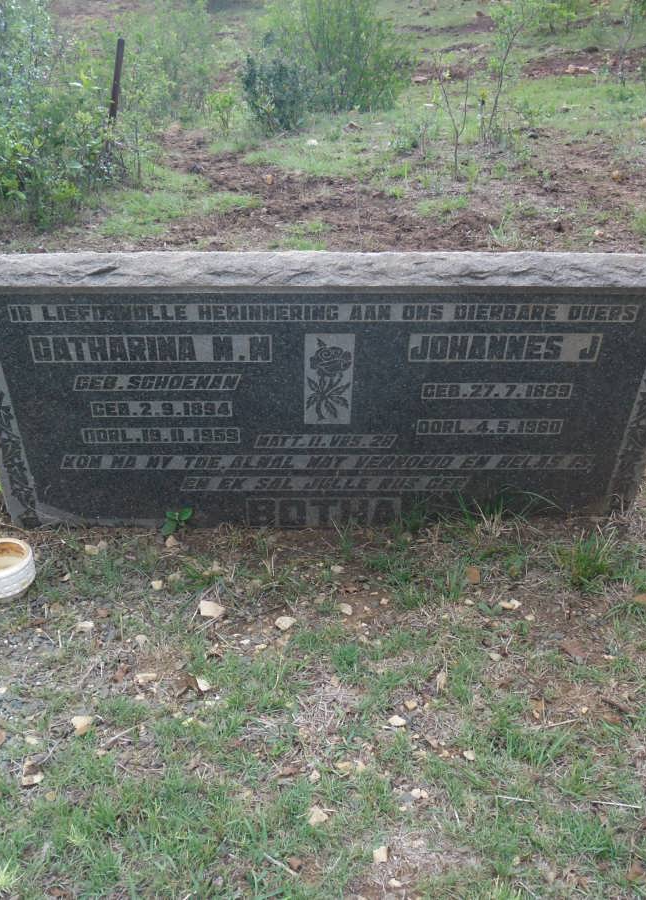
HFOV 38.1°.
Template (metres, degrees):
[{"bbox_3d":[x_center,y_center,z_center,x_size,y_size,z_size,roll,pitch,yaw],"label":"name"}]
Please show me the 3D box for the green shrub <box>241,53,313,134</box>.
[{"bbox_3d":[-0.250,-1.962,5.150,0.380,0.380,0.340,0,36,0],"label":"green shrub"}]

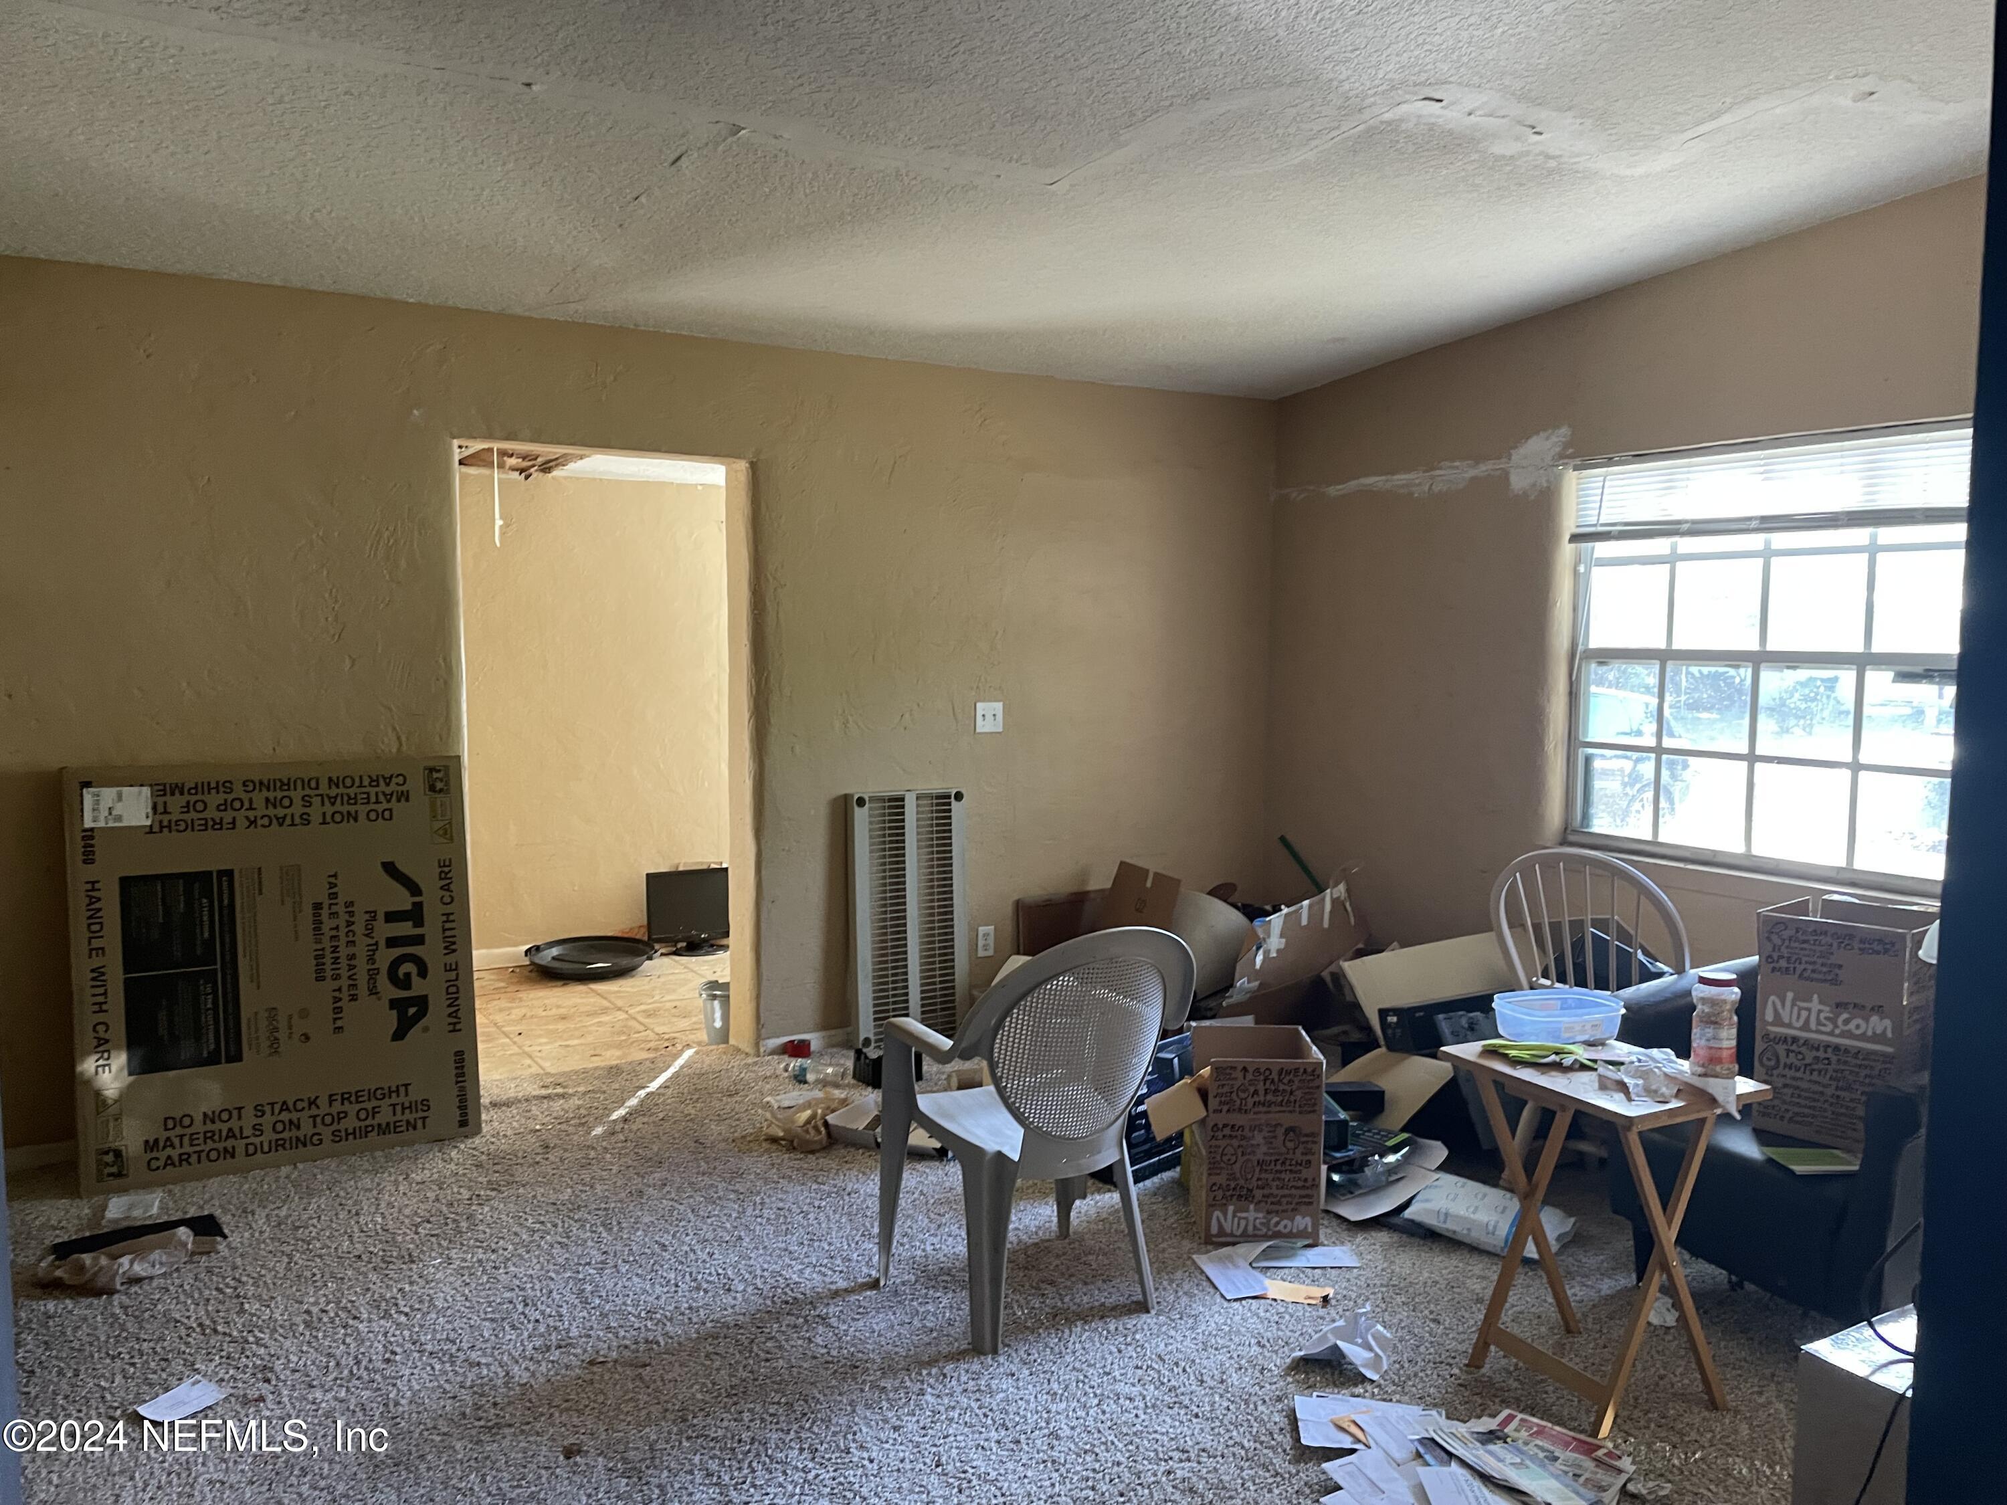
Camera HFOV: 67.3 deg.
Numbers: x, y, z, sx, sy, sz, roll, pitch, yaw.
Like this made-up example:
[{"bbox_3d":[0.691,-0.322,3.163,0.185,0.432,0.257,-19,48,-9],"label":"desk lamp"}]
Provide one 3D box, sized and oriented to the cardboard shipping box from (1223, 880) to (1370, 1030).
[{"bbox_3d":[0.930,0.655,4.850,0.380,0.340,0.330,-26,-16,8],"label":"cardboard shipping box"}]

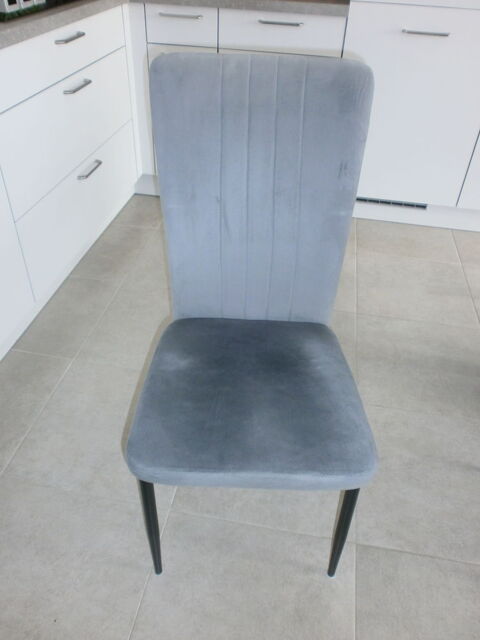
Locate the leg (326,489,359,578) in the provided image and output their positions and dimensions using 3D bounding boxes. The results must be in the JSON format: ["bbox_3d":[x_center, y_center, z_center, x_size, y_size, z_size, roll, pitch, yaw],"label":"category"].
[{"bbox_3d":[0.199,0.419,0.978,0.033,0.390,0.032,2,39,-1],"label":"leg"}]

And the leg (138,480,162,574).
[{"bbox_3d":[-0.169,0.407,0.974,0.031,0.390,0.032,2,39,-1],"label":"leg"}]

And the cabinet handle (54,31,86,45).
[{"bbox_3d":[-0.531,-0.889,1.574,0.034,0.014,0.165,8,39,7],"label":"cabinet handle"}]

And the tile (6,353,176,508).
[{"bbox_3d":[-0.354,0.300,1.416,0.447,0.010,0.447,8,39,7],"label":"tile"}]

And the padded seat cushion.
[{"bbox_3d":[0.022,0.122,0.938,0.418,0.064,0.405,2,39,-1],"label":"padded seat cushion"}]

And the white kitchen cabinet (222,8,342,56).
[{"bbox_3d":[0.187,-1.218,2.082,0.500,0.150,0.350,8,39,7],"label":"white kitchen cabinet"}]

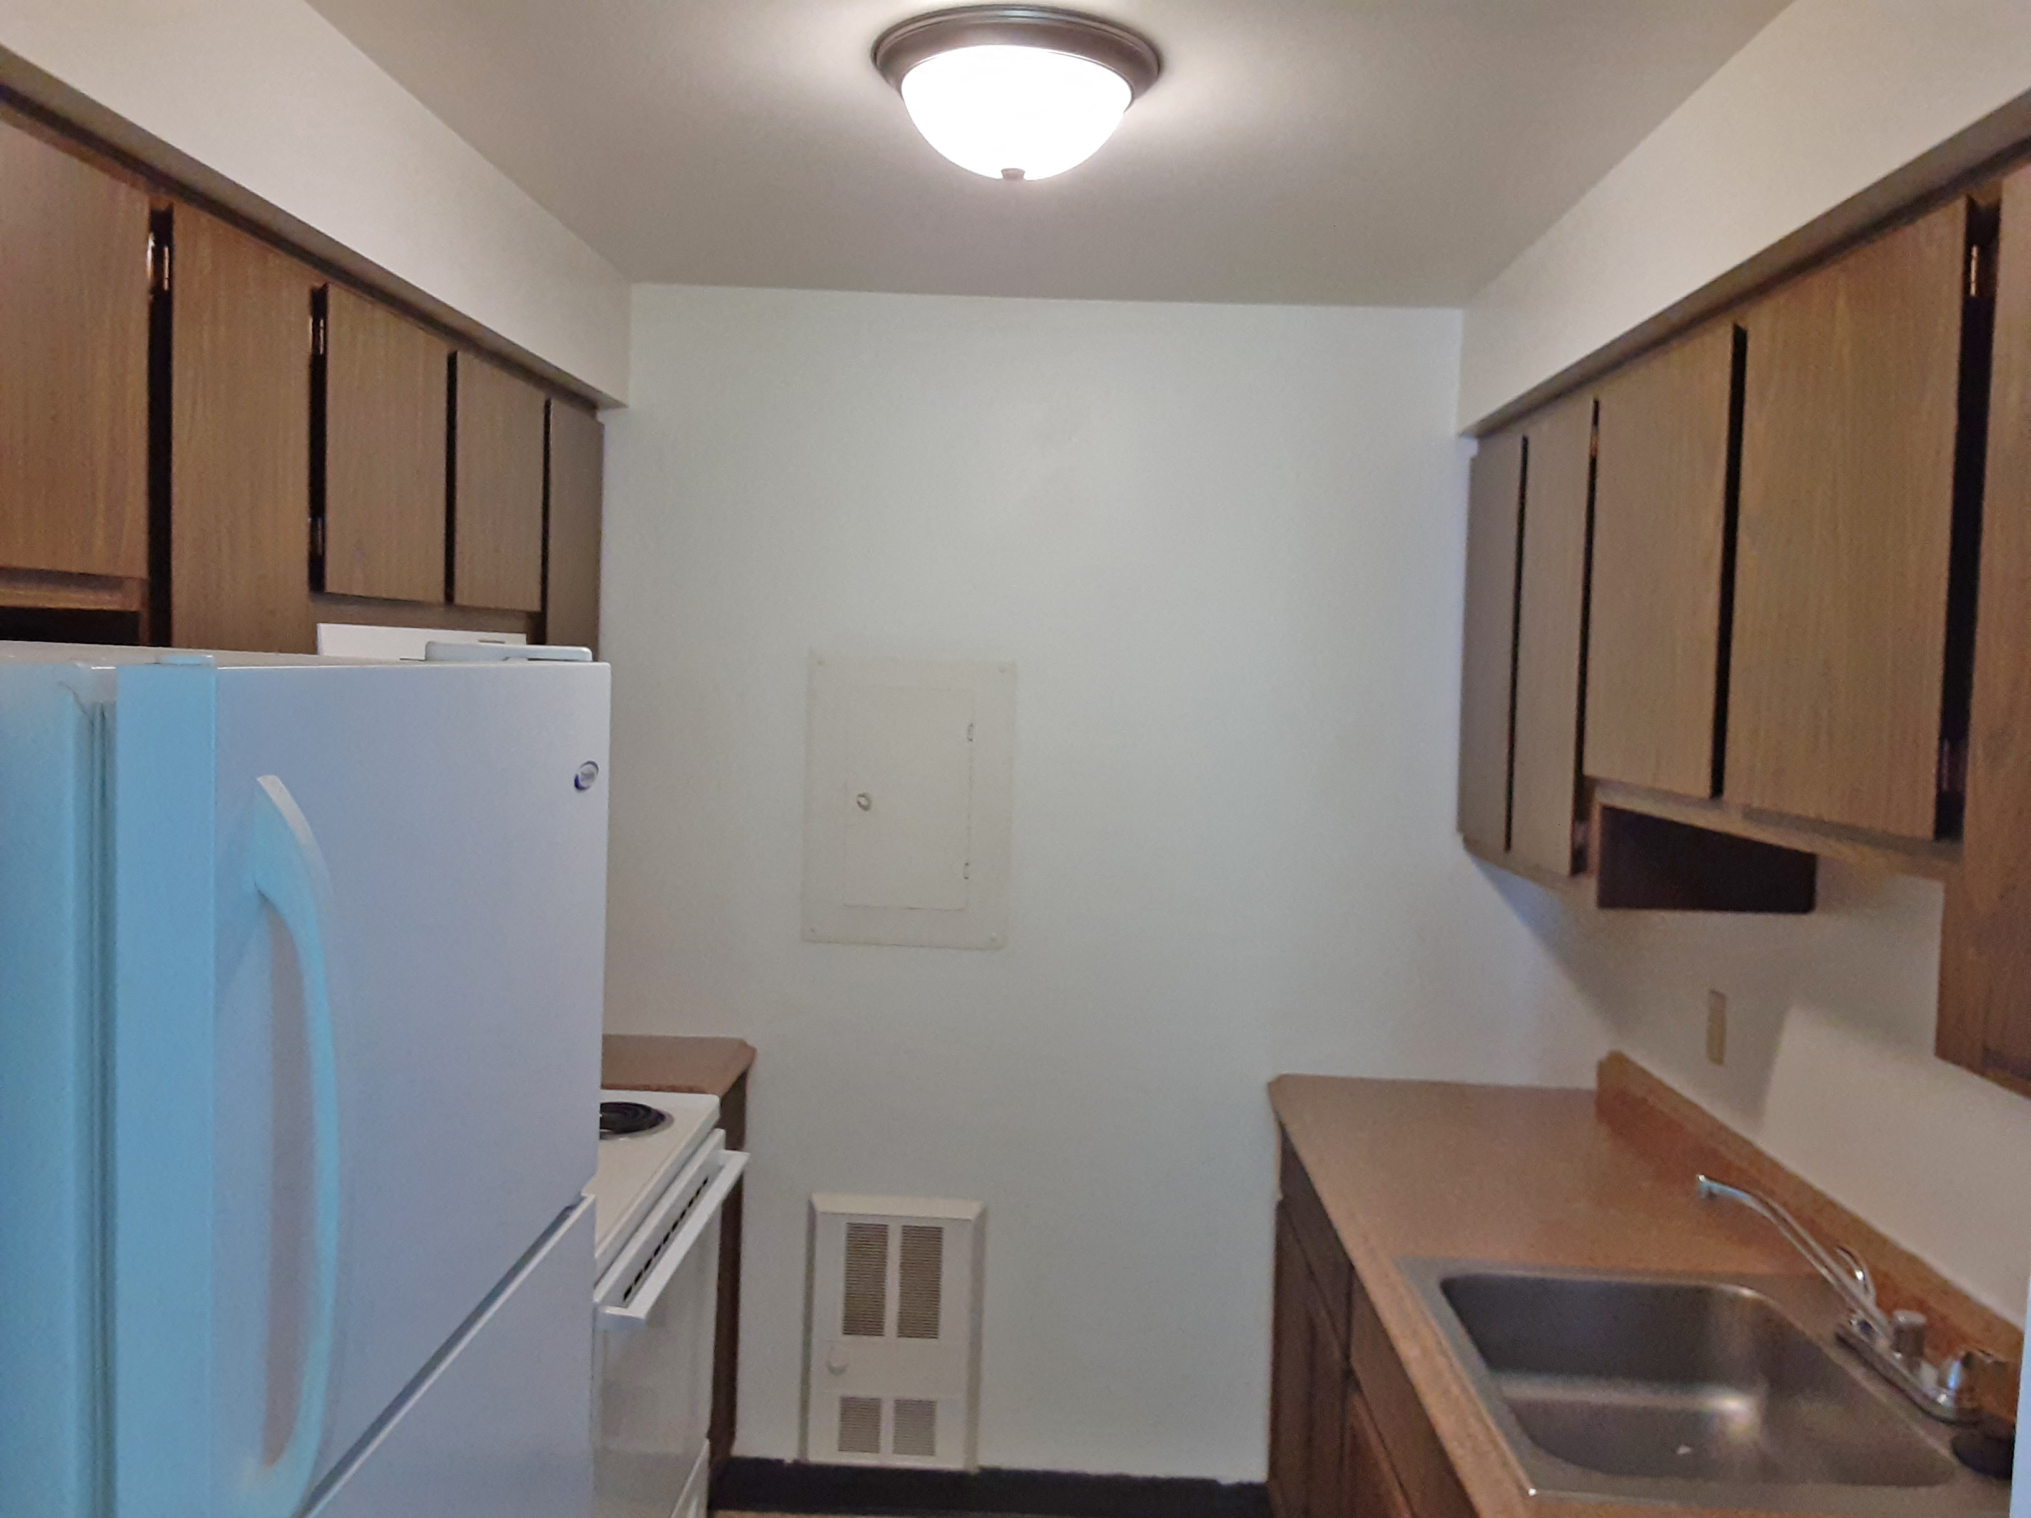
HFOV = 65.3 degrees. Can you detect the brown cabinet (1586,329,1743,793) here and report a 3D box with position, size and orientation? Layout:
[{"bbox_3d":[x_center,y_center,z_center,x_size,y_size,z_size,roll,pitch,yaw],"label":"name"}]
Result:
[{"bbox_3d":[0.967,-0.227,2.018,0.310,0.540,0.475,2,3,2],"label":"brown cabinet"}]

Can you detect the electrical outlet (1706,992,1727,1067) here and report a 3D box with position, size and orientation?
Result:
[{"bbox_3d":[1.116,0.430,2.526,0.015,0.113,0.067,2,3,2],"label":"electrical outlet"}]

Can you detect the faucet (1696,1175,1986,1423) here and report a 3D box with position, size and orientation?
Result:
[{"bbox_3d":[0.918,0.597,1.778,0.255,0.190,0.260,3,3,14],"label":"faucet"}]

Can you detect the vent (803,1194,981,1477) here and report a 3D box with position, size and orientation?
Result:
[{"bbox_3d":[-0.239,1.119,3.050,0.345,0.535,0.060,2,3,2],"label":"vent"}]

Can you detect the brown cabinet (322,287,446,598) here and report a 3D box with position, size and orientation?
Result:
[{"bbox_3d":[-0.968,-0.397,2.071,0.310,0.366,0.380,2,3,2],"label":"brown cabinet"}]

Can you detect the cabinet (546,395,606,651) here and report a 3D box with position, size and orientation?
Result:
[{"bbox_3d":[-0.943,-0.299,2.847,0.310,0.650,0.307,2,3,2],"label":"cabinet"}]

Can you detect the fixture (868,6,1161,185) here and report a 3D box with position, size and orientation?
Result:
[{"bbox_3d":[0.002,-0.735,1.830,0.334,0.135,0.334,2,3,2],"label":"fixture"}]

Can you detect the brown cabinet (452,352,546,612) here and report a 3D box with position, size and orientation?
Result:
[{"bbox_3d":[-0.953,-0.420,2.474,0.310,0.366,0.392,2,3,2],"label":"brown cabinet"}]

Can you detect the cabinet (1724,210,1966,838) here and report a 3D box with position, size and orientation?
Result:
[{"bbox_3d":[0.949,-0.203,1.541,0.310,0.545,0.450,2,3,2],"label":"cabinet"}]

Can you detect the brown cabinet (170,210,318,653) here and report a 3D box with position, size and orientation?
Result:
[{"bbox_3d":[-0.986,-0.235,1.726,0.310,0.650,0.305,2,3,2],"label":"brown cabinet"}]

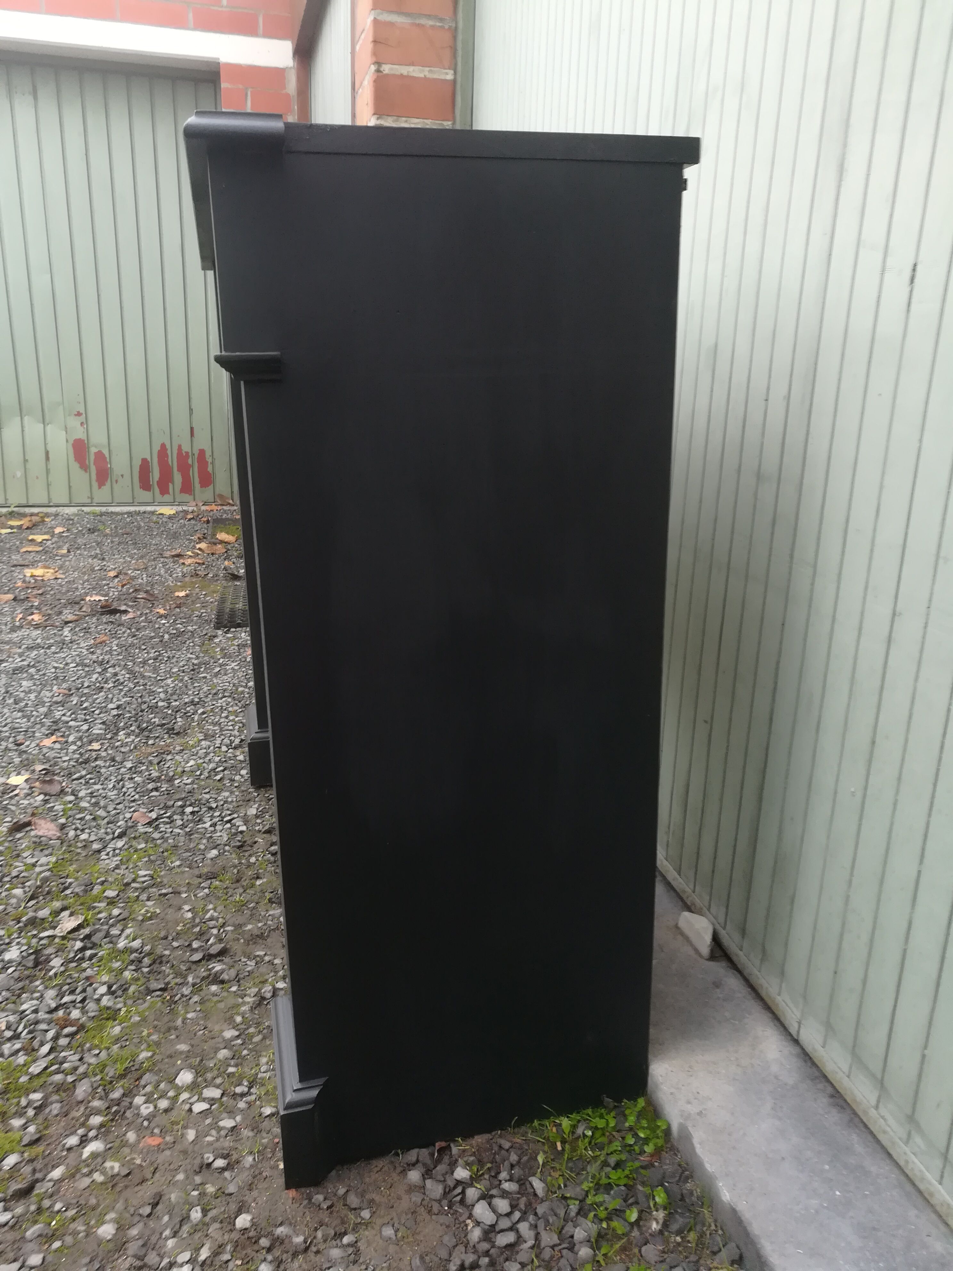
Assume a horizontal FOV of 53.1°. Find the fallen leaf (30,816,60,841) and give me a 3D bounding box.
[{"bbox_3d":[-0.749,0.335,1.661,0.073,0.017,0.042,17,22,41],"label":"fallen leaf"}]

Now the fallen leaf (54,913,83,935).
[{"bbox_3d":[-0.594,0.422,1.393,0.029,0.014,0.044,7,17,16],"label":"fallen leaf"}]

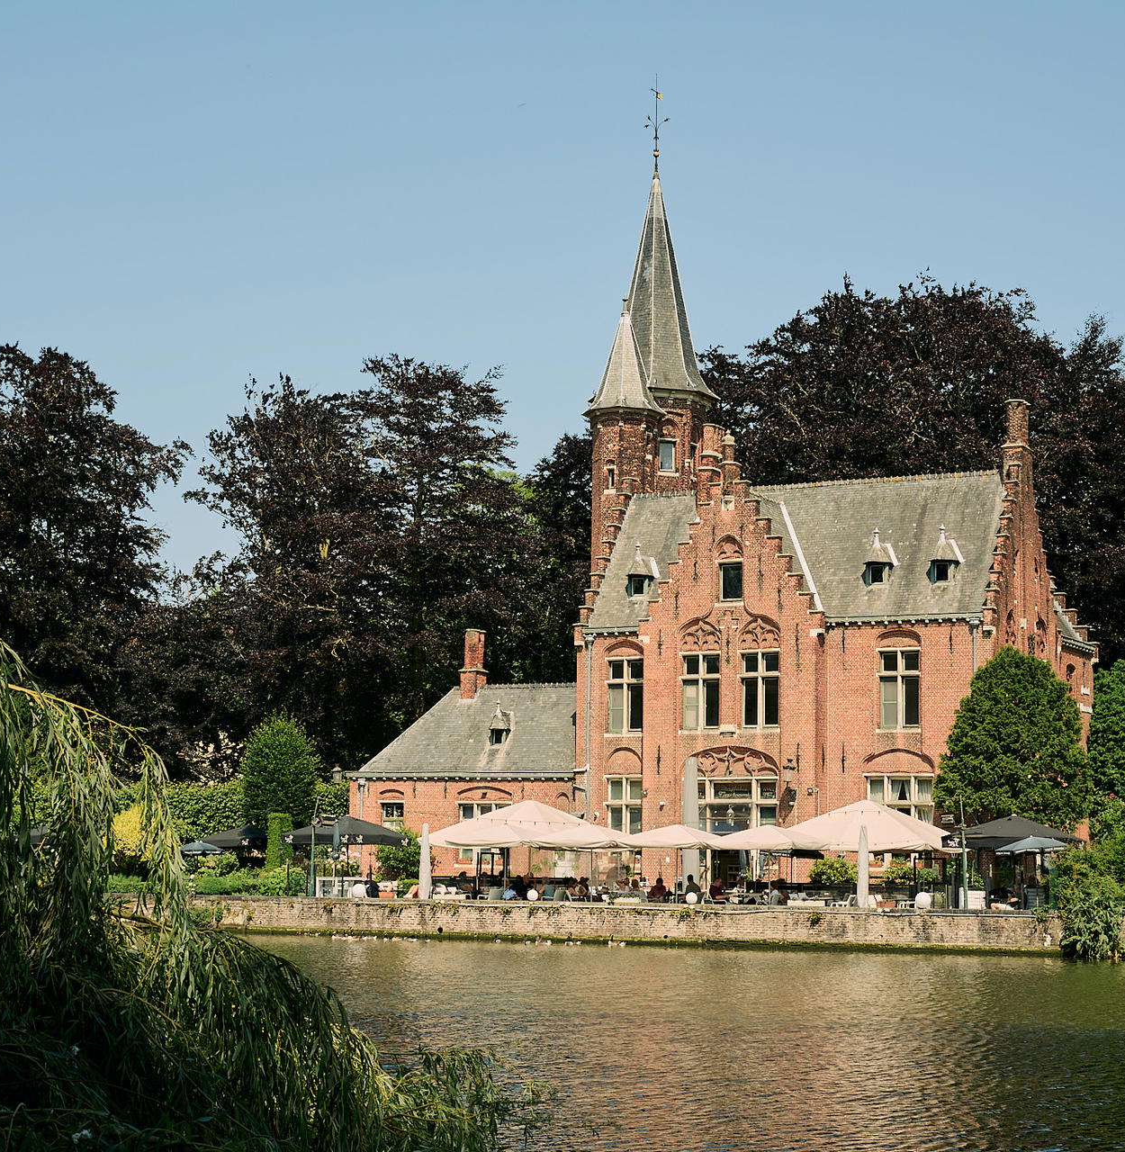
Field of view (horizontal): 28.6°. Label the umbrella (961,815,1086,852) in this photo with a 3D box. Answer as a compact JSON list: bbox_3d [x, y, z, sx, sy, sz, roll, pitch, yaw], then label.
[{"bbox_3d":[12.499,7.093,61.111,3.000,0.910,3.000,-3,-8,27],"label":"umbrella"}]

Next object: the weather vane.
[{"bbox_3d":[3.689,-17.685,86.798,0.850,3.730,0.850,-4,-8,33],"label":"weather vane"}]

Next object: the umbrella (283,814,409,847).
[{"bbox_3d":[-7.067,8.303,72.014,3.000,0.960,3.000,-3,-8,27],"label":"umbrella"}]

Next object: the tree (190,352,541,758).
[{"bbox_3d":[-9.339,2.027,102.499,16.530,24.850,15.000,1,-7,0],"label":"tree"}]

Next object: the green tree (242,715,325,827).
[{"bbox_3d":[-10.029,8.241,78.565,2.940,6.680,2.940,1,-7,0],"label":"green tree"}]

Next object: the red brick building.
[{"bbox_3d":[5.840,-2.030,81.620,24.630,28.220,14.040,-3,-8,27],"label":"red brick building"}]

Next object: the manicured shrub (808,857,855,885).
[{"bbox_3d":[8.345,9.163,68.407,1.420,0.910,1.200,-3,-8,27],"label":"manicured shrub"}]

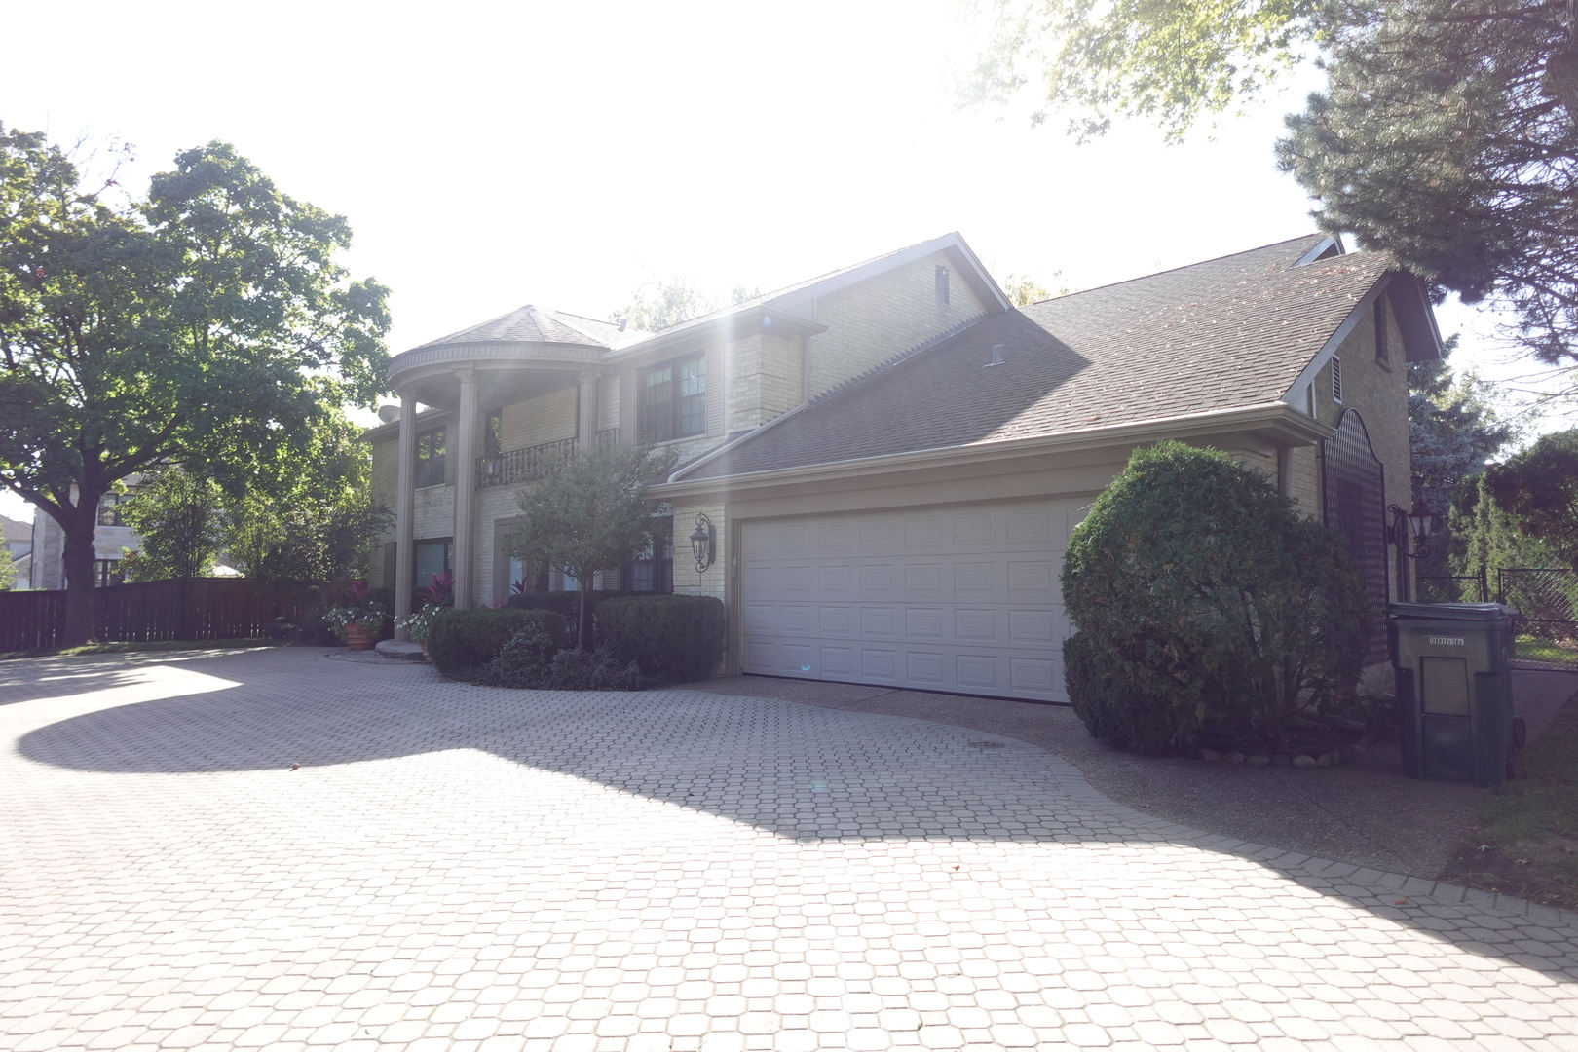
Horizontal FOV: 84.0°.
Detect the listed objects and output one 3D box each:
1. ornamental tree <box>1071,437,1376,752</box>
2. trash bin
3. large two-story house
[{"bbox_3d":[3.474,0.514,7.152,2.150,2.400,2.100,-4,-5,43],"label":"ornamental tree"},{"bbox_3d":[4.279,1.058,5.671,0.630,1.090,0.760,-3,-5,39],"label":"trash bin"},{"bbox_3d":[-0.299,-1.975,21.394,25.900,9.400,14.900,-4,-5,43],"label":"large two-story house"}]

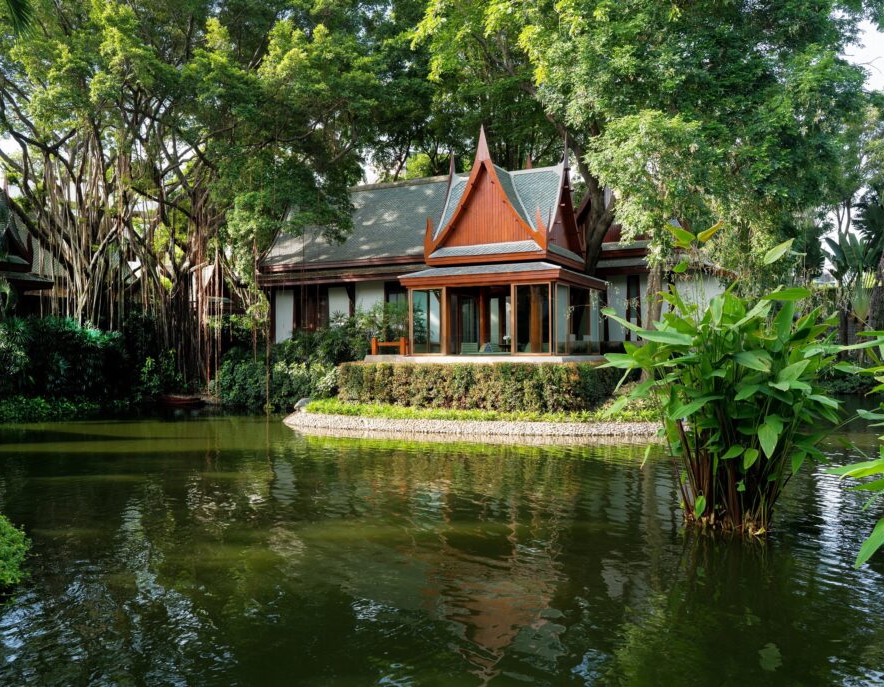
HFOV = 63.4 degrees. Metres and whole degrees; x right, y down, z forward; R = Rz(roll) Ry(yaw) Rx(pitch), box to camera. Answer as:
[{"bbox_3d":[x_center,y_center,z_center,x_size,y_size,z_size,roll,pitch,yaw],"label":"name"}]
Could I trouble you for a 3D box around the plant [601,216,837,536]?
[{"bbox_3d":[3.300,0.394,8.395,2.750,3.500,2.500,0,-1,0],"label":"plant"}]

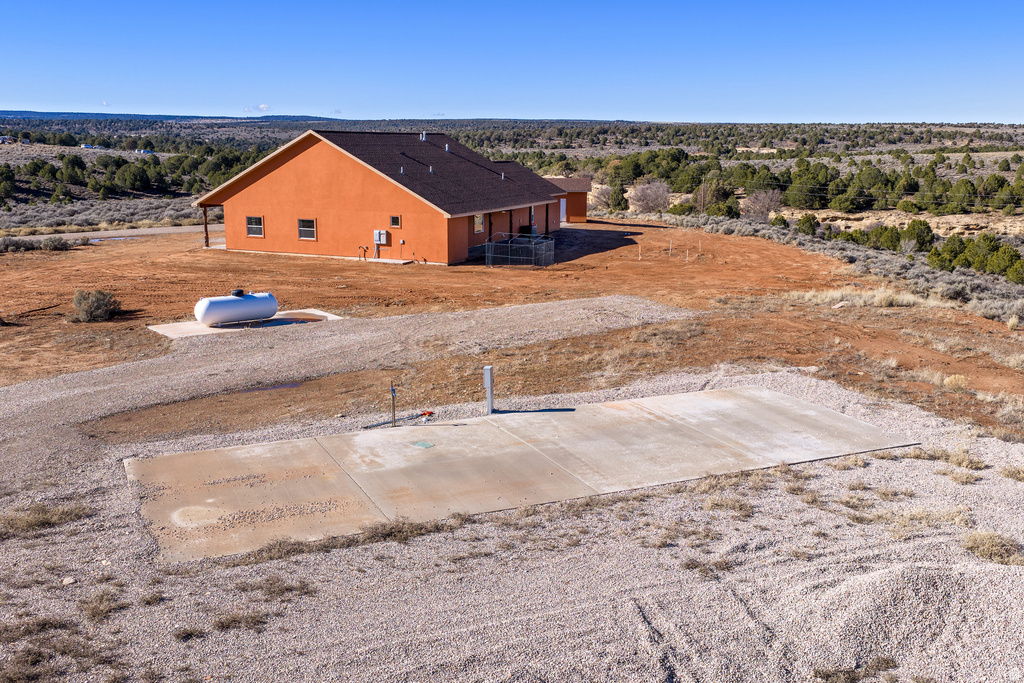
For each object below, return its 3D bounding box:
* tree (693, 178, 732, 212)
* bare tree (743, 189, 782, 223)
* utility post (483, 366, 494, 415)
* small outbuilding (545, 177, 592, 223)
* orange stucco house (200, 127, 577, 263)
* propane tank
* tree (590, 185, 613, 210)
[{"bbox_3d":[24.546,-17.964,98.000,4.600,4.300,4.600,0,14,0],"label":"tree"},{"bbox_3d":[27.047,-14.684,86.000,4.200,3.700,4.200,0,14,0],"label":"bare tree"},{"bbox_3d":[-0.586,1.214,19.670,0.190,1.180,0.220,4,14,13],"label":"utility post"},{"bbox_3d":[4.695,-13.219,74.066,5.400,3.920,4.600,1,14,4],"label":"small outbuilding"},{"bbox_3d":[-7.134,-11.355,58.391,18.782,7.471,24.524,6,15,22],"label":"orange stucco house"},{"bbox_3d":[-10.048,-1.246,29.188,3.030,1.270,0.960,-8,16,-32],"label":"propane tank"},{"bbox_3d":[10.556,-17.116,95.000,3.000,3.400,3.000,0,14,0],"label":"tree"}]

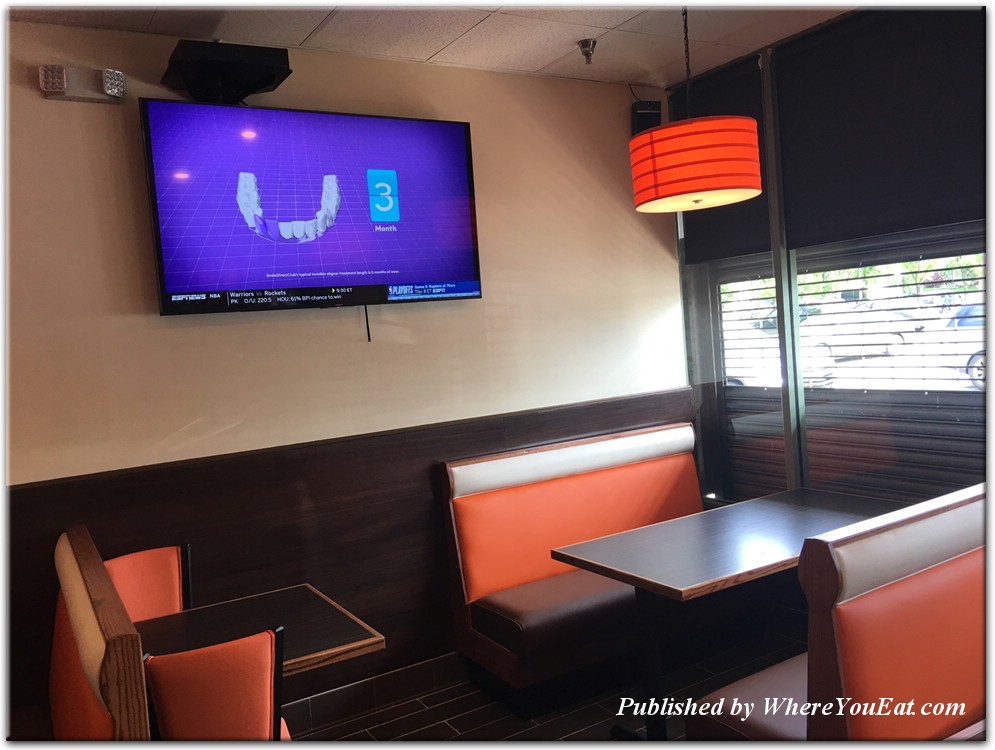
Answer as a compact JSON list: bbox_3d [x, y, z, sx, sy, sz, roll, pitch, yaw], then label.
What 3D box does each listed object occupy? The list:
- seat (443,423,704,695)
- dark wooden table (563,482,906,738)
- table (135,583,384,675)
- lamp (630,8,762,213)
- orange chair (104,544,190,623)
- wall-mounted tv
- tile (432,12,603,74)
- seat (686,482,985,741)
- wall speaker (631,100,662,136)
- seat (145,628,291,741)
[{"bbox_3d":[0.606,0.852,4.064,1.547,1.048,0.609,-7,3,-31],"label":"seat"},{"bbox_3d":[1.076,0.992,3.380,1.482,0.741,0.757,-7,3,-31],"label":"dark wooden table"},{"bbox_3d":[-0.796,1.191,2.667,0.713,0.741,0.776,-7,3,-31],"label":"table"},{"bbox_3d":[0.750,-1.093,3.270,0.494,0.817,0.494,-7,3,-31],"label":"lamp"},{"bbox_3d":[-1.196,1.125,3.002,0.403,0.917,0.504,-7,3,-31],"label":"orange chair"},{"bbox_3d":[-0.718,-0.716,3.595,1.450,0.830,0.070,-7,5,-31],"label":"wall-mounted tv"},{"bbox_3d":[0.085,-1.505,3.795,0.608,0.020,0.605,-7,3,-31],"label":"tile"},{"bbox_3d":[1.484,0.841,2.404,1.570,1.048,1.159,-7,3,-31],"label":"seat"},{"bbox_3d":[0.790,-1.319,4.398,0.156,0.247,0.141,-6,2,-18],"label":"wall speaker"},{"bbox_3d":[-0.728,1.111,2.295,0.403,0.917,0.514,-6,2,-20],"label":"seat"}]

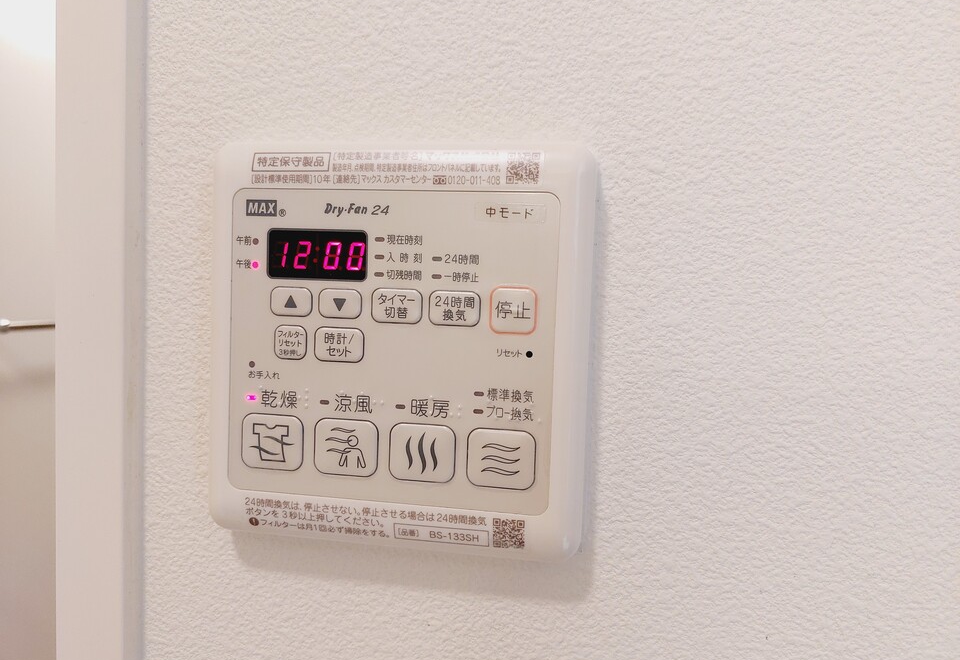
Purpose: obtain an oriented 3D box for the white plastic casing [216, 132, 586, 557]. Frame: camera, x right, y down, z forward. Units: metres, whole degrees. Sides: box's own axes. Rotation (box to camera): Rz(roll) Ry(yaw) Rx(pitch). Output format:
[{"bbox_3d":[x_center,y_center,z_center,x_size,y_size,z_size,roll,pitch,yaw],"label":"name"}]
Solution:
[{"bbox_3d":[-0.026,0.005,0.202,0.117,0.120,0.017,3,3,9],"label":"white plastic casing"}]

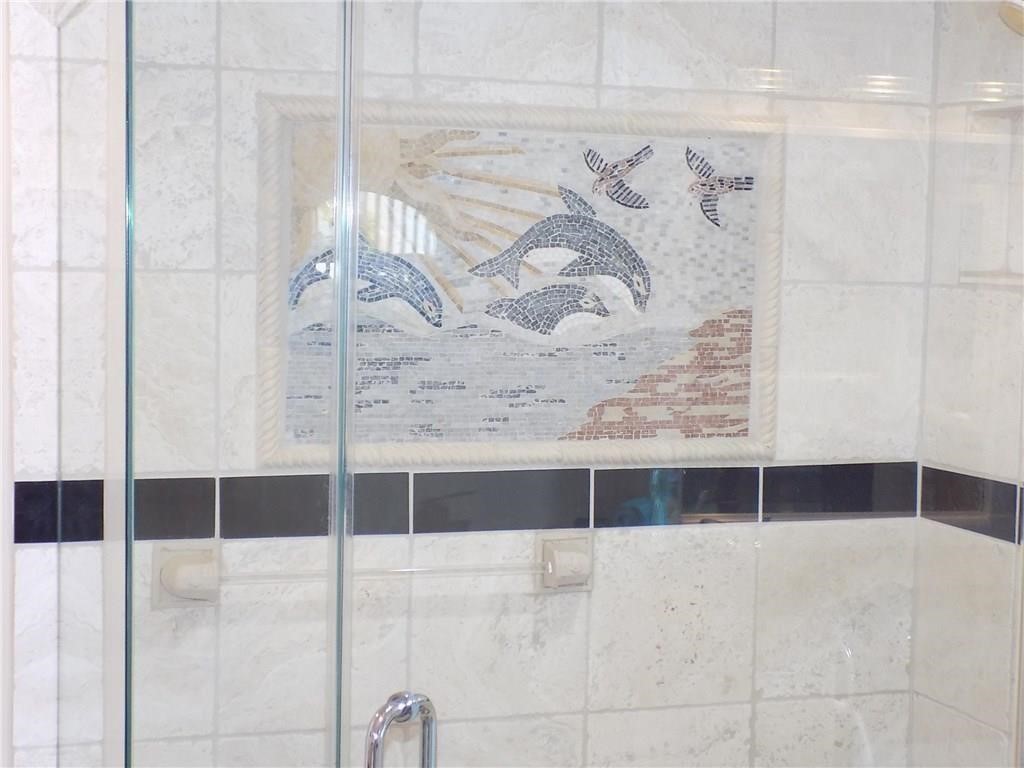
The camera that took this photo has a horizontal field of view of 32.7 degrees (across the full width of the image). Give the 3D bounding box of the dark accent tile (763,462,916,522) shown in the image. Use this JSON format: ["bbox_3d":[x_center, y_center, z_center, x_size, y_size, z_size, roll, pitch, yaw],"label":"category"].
[{"bbox_3d":[0.573,0.188,3.046,0.302,0.096,0.011,0,4,-18],"label":"dark accent tile"}]

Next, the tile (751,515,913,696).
[{"bbox_3d":[0.569,0.394,3.061,0.302,0.304,0.011,0,4,-18],"label":"tile"}]

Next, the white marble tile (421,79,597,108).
[{"bbox_3d":[-0.004,-0.462,2.808,0.303,0.037,0.011,0,4,-18],"label":"white marble tile"}]

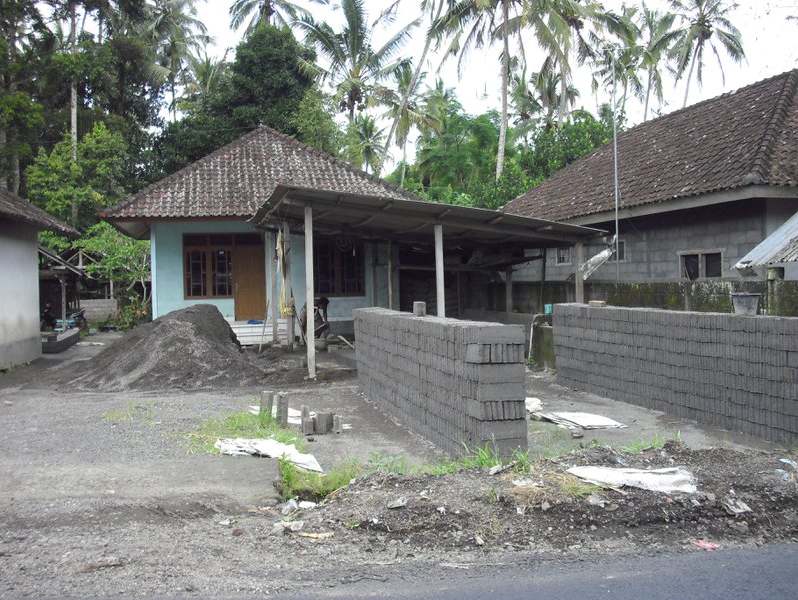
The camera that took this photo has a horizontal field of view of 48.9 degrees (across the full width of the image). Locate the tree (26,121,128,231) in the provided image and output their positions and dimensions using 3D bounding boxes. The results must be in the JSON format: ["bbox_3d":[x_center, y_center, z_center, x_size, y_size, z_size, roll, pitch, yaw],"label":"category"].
[{"bbox_3d":[-13.587,-3.200,37.000,4.200,8.800,4.200,-1,1,0],"label":"tree"}]

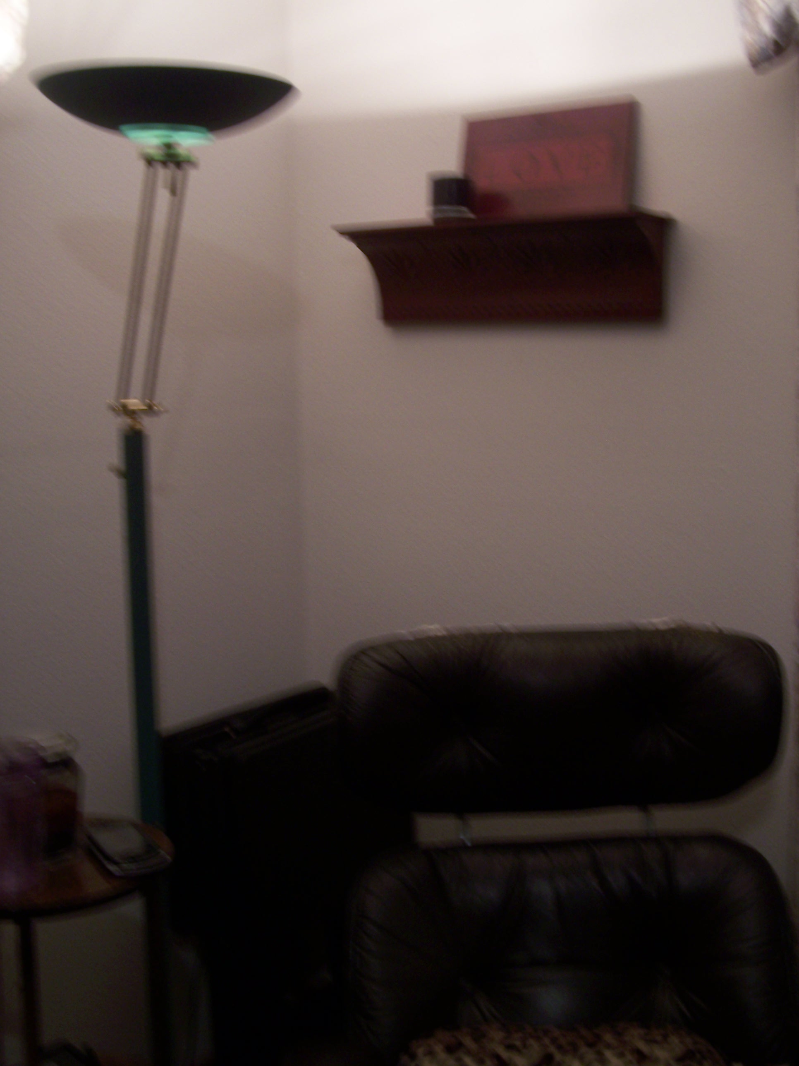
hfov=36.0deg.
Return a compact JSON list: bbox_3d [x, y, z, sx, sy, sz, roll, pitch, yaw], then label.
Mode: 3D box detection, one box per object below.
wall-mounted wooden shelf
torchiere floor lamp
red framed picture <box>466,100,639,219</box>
[{"bbox_3d":[0.181,-0.487,2.320,0.620,0.185,0.156,6,11,32],"label":"wall-mounted wooden shelf"},{"bbox_3d":[-0.353,0.170,2.056,0.396,1.755,0.396,6,11,32],"label":"torchiere floor lamp"},{"bbox_3d":[0.269,-0.683,2.294,0.341,0.207,0.022,6,3,32],"label":"red framed picture"}]

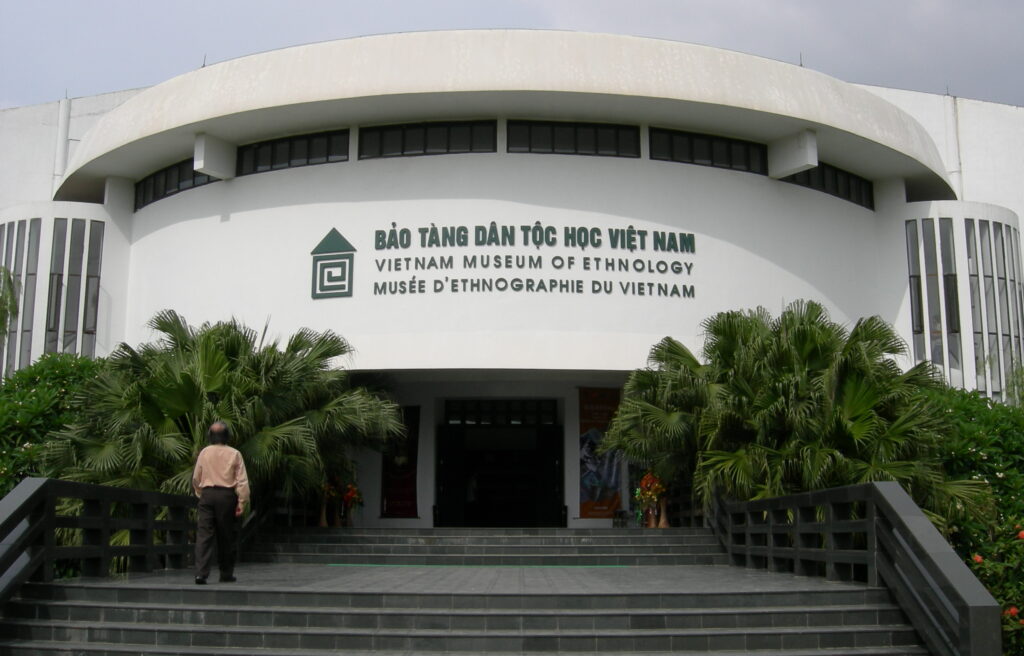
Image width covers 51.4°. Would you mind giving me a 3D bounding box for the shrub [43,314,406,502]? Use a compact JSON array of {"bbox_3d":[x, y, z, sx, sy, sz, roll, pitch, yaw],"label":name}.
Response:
[{"bbox_3d":[-3.974,1.545,14.770,4.854,3.649,4.000,0,-11,0],"label":"shrub"}]

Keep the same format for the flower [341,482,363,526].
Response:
[{"bbox_3d":[-3.004,3.302,19.933,0.412,0.813,0.420,0,-11,0],"label":"flower"}]

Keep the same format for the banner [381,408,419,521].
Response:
[{"bbox_3d":[-2.264,2.726,21.671,0.804,2.265,0.050,0,-11,0],"label":"banner"}]

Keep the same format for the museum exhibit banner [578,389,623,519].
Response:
[{"bbox_3d":[1.809,2.523,21.709,0.887,2.679,0.050,0,-11,0],"label":"museum exhibit banner"}]

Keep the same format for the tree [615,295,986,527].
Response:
[{"bbox_3d":[3.782,1.433,14.282,5.003,3.686,4.000,0,-11,0],"label":"tree"}]

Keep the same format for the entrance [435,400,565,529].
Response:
[{"bbox_3d":[-0.257,2.748,21.870,2.670,2.613,0.400,0,-11,0],"label":"entrance"}]

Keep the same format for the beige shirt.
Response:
[{"bbox_3d":[-3.044,1.544,11.157,0.608,0.644,0.340,0,-11,2],"label":"beige shirt"}]

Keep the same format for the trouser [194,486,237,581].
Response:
[{"bbox_3d":[-3.071,2.123,11.048,0.446,0.947,0.360,0,-11,2],"label":"trouser"}]

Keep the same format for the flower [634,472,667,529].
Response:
[{"bbox_3d":[2.530,3.149,19.454,0.585,1.010,0.550,0,-11,0],"label":"flower"}]

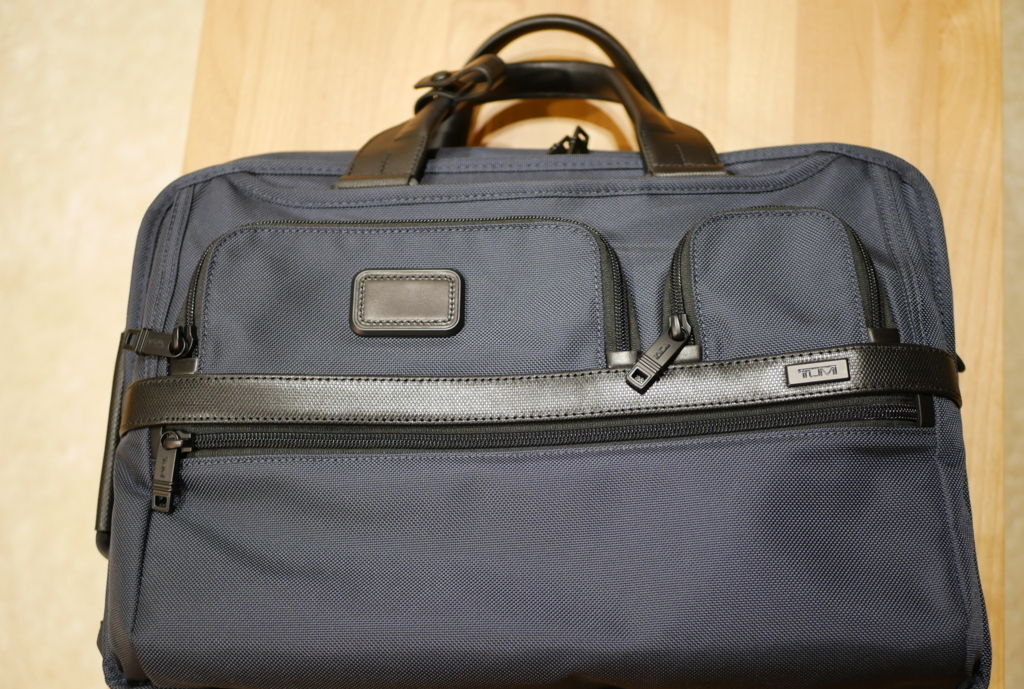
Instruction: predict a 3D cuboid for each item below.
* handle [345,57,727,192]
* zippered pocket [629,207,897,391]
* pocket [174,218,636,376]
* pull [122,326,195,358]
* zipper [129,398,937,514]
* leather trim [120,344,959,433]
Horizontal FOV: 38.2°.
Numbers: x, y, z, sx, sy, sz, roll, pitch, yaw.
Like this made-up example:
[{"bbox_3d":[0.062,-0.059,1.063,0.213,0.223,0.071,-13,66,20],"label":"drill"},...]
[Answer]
[{"bbox_3d":[0.009,-0.112,0.757,0.198,0.052,0.058,-1,73,0],"label":"handle"},{"bbox_3d":[0.125,-0.022,0.748,0.131,0.028,0.090,-1,73,0],"label":"zippered pocket"},{"bbox_3d":[-0.053,-0.024,0.749,0.232,0.026,0.078,-1,73,0],"label":"pocket"},{"bbox_3d":[-0.179,-0.001,0.751,0.038,0.014,0.015,-1,73,0],"label":"pull"},{"bbox_3d":[0.013,0.054,0.725,0.380,0.020,0.048,-1,73,0],"label":"zipper"},{"bbox_3d":[0.013,0.022,0.738,0.415,0.030,0.032,-1,73,0],"label":"leather trim"}]

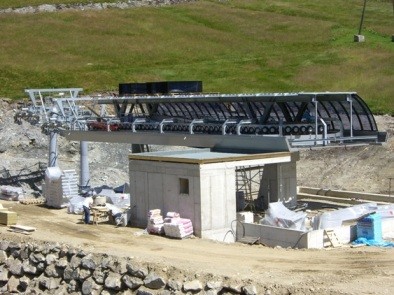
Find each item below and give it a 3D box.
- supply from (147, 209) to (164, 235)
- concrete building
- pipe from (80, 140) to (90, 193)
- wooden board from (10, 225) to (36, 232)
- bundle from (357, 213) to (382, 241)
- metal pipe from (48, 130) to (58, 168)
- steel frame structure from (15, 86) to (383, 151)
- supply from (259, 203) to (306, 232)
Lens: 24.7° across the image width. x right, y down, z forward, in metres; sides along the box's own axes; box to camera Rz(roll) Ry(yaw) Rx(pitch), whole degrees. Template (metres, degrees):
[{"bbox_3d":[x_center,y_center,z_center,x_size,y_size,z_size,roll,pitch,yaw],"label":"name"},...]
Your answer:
[{"bbox_3d":[-2.318,4.151,50.200,0.750,1.300,0.850,-3,4,-41],"label":"supply"},{"bbox_3d":[0.928,2.628,53.877,7.400,4.450,6.700,-3,4,-41],"label":"concrete building"},{"bbox_3d":[-9.554,1.542,77.000,0.760,4.400,0.760,-1,3,0],"label":"pipe"},{"bbox_3d":[-8.495,3.966,44.000,0.800,0.120,1.350,-3,4,-41],"label":"wooden board"},{"bbox_3d":[9.886,4.539,51.500,0.800,1.400,1.200,-3,4,-41],"label":"bundle"},{"bbox_3d":[-12.616,1.011,79.000,0.720,4.700,0.720,-3,4,-41],"label":"metal pipe"},{"bbox_3d":[-1.840,-2.531,70.436,9.000,4.100,33.500,-3,4,-41],"label":"steel frame structure"},{"bbox_3d":[4.842,3.890,50.300,1.400,1.400,2.200,-3,4,-41],"label":"supply"}]

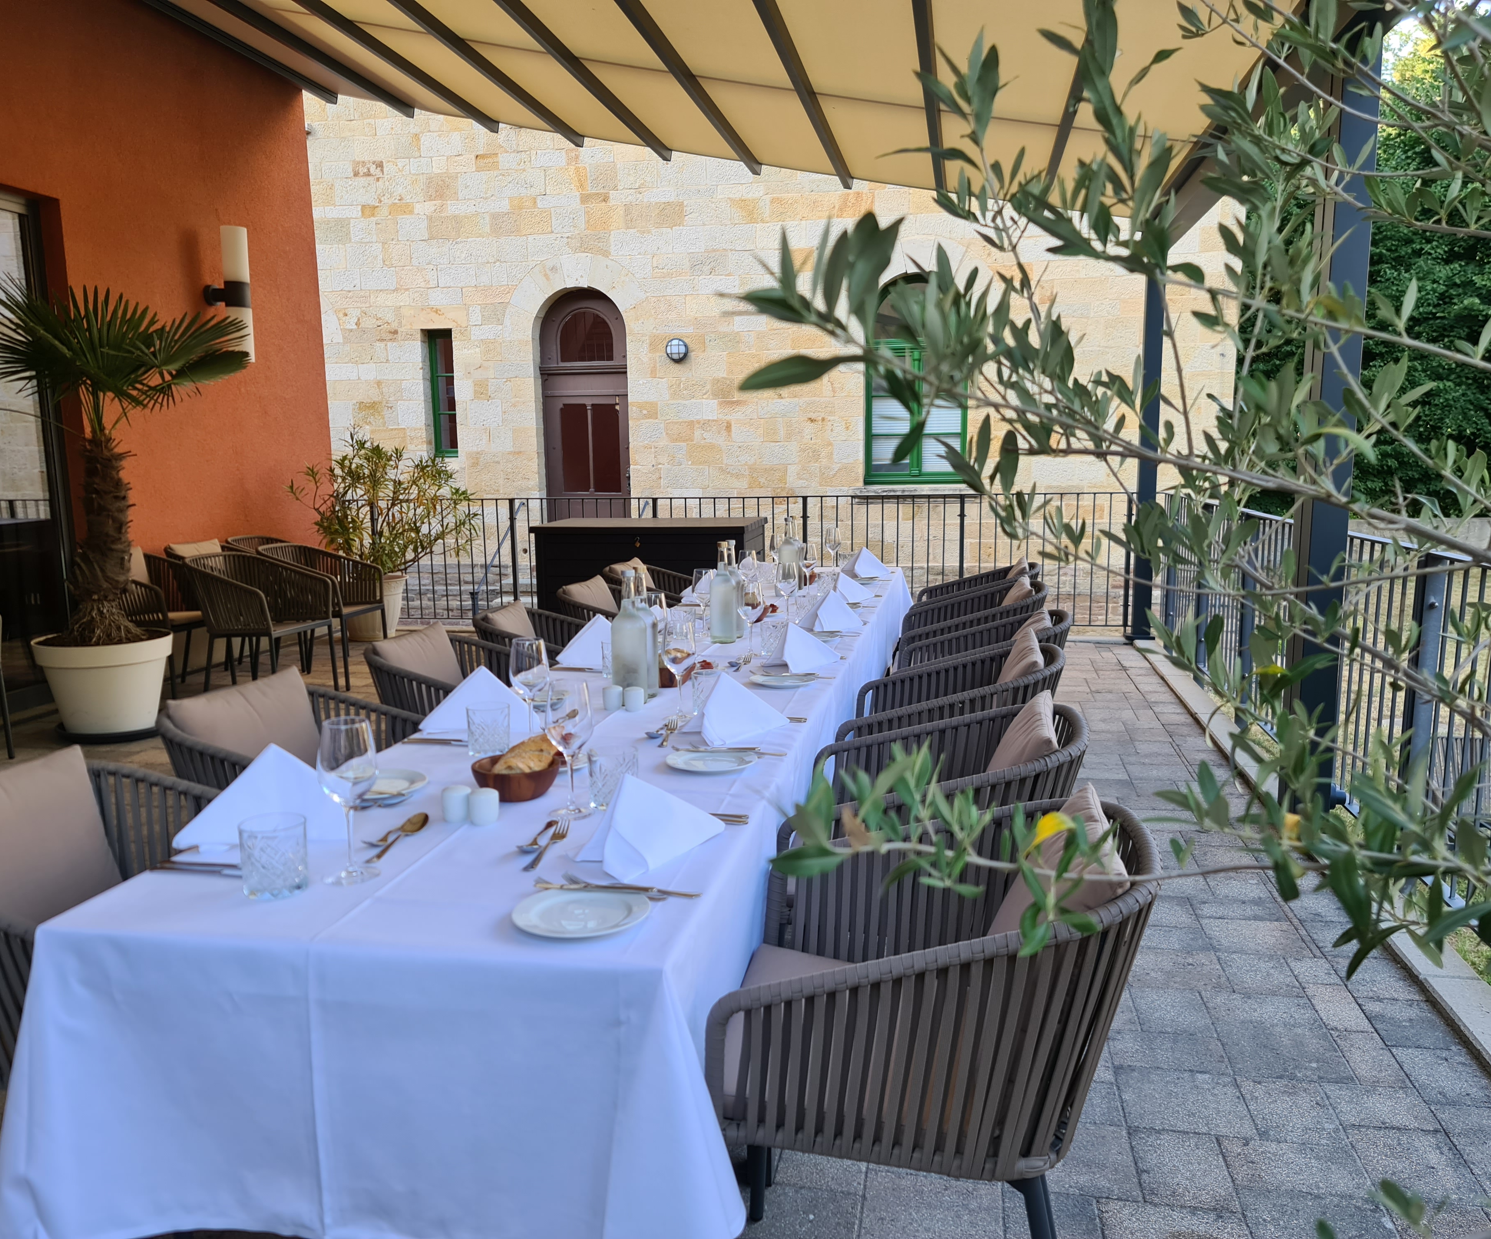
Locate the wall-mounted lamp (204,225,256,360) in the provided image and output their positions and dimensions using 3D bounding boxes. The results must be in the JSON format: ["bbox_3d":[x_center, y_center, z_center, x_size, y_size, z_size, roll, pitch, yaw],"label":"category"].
[{"bbox_3d":[-3.228,-2.029,7.468,0.275,0.820,0.155,1,8,11],"label":"wall-mounted lamp"}]

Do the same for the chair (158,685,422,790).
[{"bbox_3d":[-0.964,0.558,2.693,0.625,0.800,0.600,1,8,10],"label":"chair"}]

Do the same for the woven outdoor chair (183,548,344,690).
[{"bbox_3d":[-2.714,0.029,6.753,0.606,0.778,0.566,3,9,22],"label":"woven outdoor chair"}]

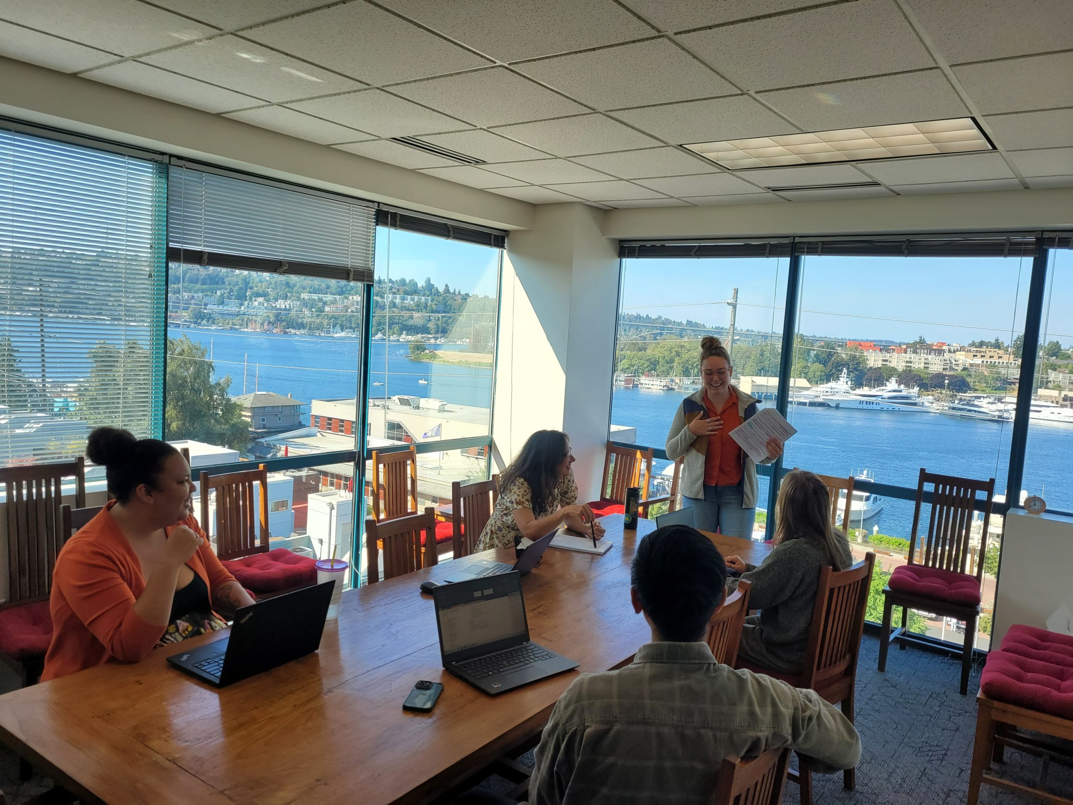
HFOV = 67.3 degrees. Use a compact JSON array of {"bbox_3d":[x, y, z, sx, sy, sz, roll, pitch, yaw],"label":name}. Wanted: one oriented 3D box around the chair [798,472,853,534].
[{"bbox_3d":[1.562,0.902,4.737,0.450,0.930,0.520,7,6,36],"label":"chair"}]

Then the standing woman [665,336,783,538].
[{"bbox_3d":[0.993,0.519,4.390,0.560,1.740,0.400,5,5,17],"label":"standing woman"}]

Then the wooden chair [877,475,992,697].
[{"bbox_3d":[2.186,0.938,4.370,0.460,1.060,0.540,8,6,39],"label":"wooden chair"}]

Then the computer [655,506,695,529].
[{"bbox_3d":[0.713,0.588,3.503,0.265,0.200,0.310,8,7,40],"label":"computer"}]

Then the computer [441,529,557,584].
[{"bbox_3d":[-0.123,0.579,3.043,0.325,0.196,0.315,6,6,22],"label":"computer"}]

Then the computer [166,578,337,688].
[{"bbox_3d":[-0.777,0.606,2.218,0.286,0.230,0.321,7,6,33],"label":"computer"}]

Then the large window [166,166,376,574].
[{"bbox_3d":[-1.382,-0.003,4.274,0.100,2.220,1.260,7,6,36],"label":"large window"}]

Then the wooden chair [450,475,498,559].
[{"bbox_3d":[-0.134,0.885,3.939,0.520,0.950,0.460,7,6,36],"label":"wooden chair"}]

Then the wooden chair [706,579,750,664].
[{"bbox_3d":[0.369,1.017,2.662,0.500,0.925,0.450,8,7,40],"label":"wooden chair"}]

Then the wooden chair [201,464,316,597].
[{"bbox_3d":[-1.296,0.826,3.787,0.520,0.950,0.460,7,6,36],"label":"wooden chair"}]

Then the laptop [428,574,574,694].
[{"bbox_3d":[-0.083,0.647,2.289,0.324,0.222,0.283,-1,7,-43],"label":"laptop"}]

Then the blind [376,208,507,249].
[{"bbox_3d":[-0.576,-1.121,5.226,0.050,0.115,1.200,7,6,36],"label":"blind"}]

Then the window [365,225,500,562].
[{"bbox_3d":[-0.666,-0.004,5.367,0.080,2.240,1.170,7,6,36],"label":"window"}]

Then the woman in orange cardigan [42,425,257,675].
[{"bbox_3d":[-1.142,0.738,2.444,0.690,1.330,0.570,7,6,36],"label":"woman in orange cardigan"}]

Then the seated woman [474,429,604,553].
[{"bbox_3d":[-0.006,0.738,3.850,0.680,1.220,0.500,7,6,36],"label":"seated woman"}]

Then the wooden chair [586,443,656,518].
[{"bbox_3d":[0.461,0.798,5.349,0.460,0.950,0.520,7,6,36],"label":"wooden chair"}]

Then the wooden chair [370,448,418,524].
[{"bbox_3d":[-0.695,0.781,4.721,0.520,0.950,0.460,7,6,36],"label":"wooden chair"}]

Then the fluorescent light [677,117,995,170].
[{"bbox_3d":[1.281,-1.139,3.517,1.200,0.080,0.600,7,6,36],"label":"fluorescent light"}]

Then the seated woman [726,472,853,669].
[{"bbox_3d":[0.863,0.853,3.110,0.520,1.233,0.620,-1,7,-42],"label":"seated woman"}]

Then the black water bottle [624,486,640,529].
[{"bbox_3d":[0.484,0.521,4.029,0.069,0.210,0.069,7,6,36],"label":"black water bottle"}]

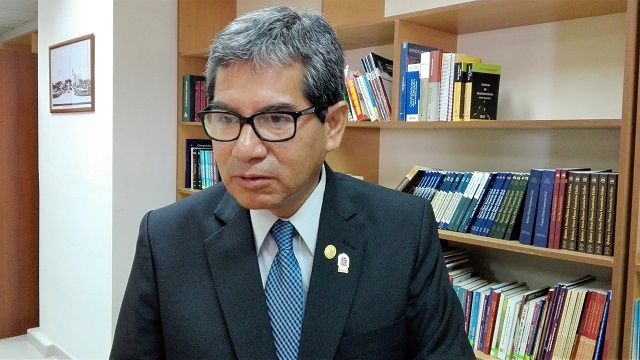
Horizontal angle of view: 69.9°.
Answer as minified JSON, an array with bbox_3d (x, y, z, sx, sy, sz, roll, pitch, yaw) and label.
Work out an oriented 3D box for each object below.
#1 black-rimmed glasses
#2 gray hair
[{"bbox_3d":[-0.069,-0.076,0.631,0.142,0.045,0.142,3,13,19],"label":"black-rimmed glasses"},{"bbox_3d":[-0.060,-0.156,0.650,0.180,0.165,0.200,3,13,19],"label":"gray hair"}]

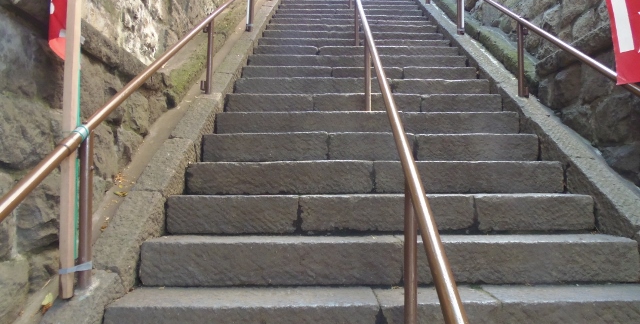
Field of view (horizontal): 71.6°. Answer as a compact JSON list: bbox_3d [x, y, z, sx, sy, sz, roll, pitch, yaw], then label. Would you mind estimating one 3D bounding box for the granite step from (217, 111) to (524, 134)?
[{"bbox_3d":[0.400,-0.293,3.909,2.530,0.221,0.364,0,-3,0],"label":"granite step"}]

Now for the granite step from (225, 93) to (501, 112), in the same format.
[{"bbox_3d":[0.411,-0.500,4.274,2.530,0.221,0.364,0,-3,0],"label":"granite step"}]

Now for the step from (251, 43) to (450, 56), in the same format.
[{"bbox_3d":[0.460,-1.317,5.721,2.530,0.221,0.364,0,-3,0],"label":"step"}]

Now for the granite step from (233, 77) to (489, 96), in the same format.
[{"bbox_3d":[0.432,-0.709,4.633,2.530,0.221,0.364,0,-3,0],"label":"granite step"}]

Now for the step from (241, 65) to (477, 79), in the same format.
[{"bbox_3d":[0.431,-0.909,5.001,2.530,0.221,0.364,0,-3,0],"label":"step"}]

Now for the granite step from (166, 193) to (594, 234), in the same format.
[{"bbox_3d":[0.360,0.326,2.818,2.530,0.221,0.364,0,-3,0],"label":"granite step"}]

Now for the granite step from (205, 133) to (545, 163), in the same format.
[{"bbox_3d":[0.387,-0.082,3.545,2.530,0.221,0.364,0,-3,0],"label":"granite step"}]

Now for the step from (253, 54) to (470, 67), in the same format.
[{"bbox_3d":[0.447,-1.116,5.359,2.530,0.221,0.364,0,-3,0],"label":"step"}]

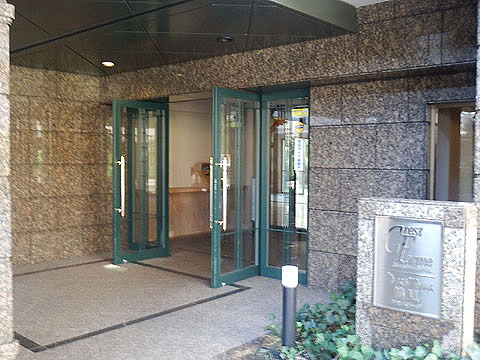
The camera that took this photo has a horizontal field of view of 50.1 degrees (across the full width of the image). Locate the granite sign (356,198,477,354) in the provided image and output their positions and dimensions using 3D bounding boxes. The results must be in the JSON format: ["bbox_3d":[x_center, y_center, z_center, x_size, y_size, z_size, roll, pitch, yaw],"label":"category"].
[{"bbox_3d":[1.405,0.730,4.132,0.853,1.101,0.275,2,3,41],"label":"granite sign"}]

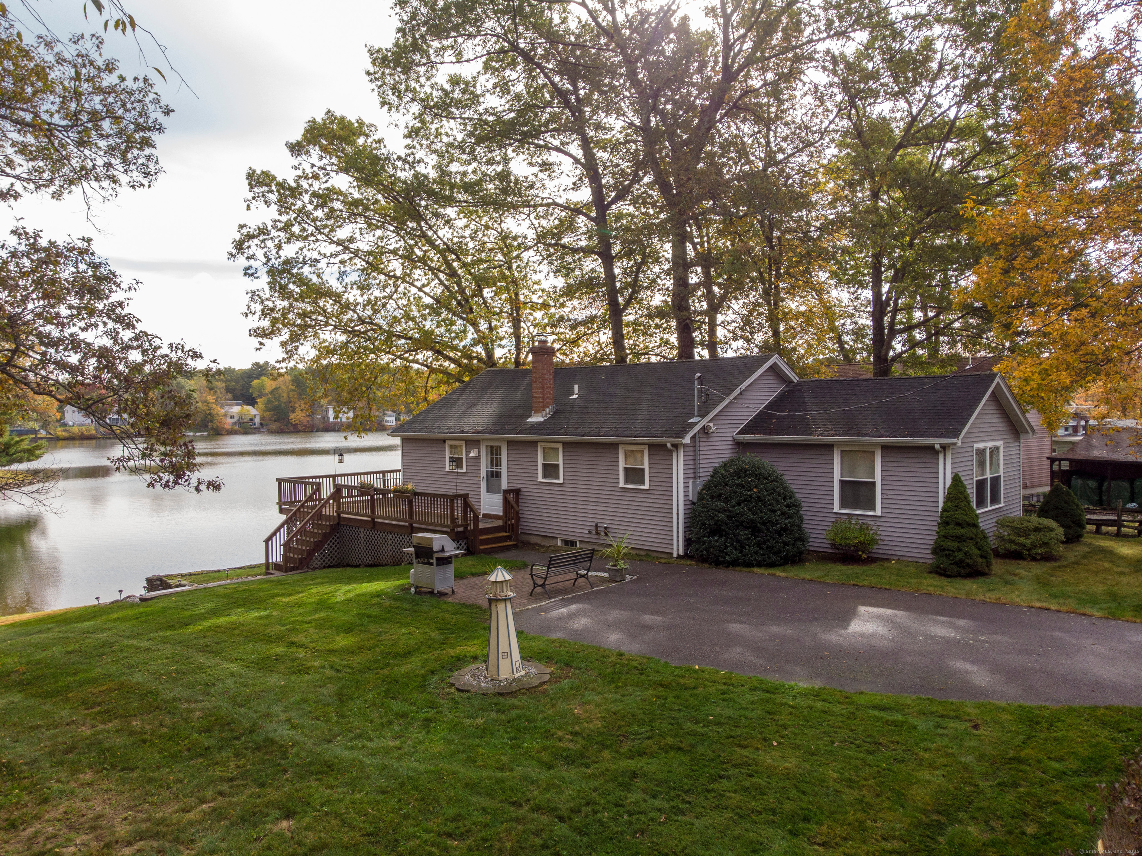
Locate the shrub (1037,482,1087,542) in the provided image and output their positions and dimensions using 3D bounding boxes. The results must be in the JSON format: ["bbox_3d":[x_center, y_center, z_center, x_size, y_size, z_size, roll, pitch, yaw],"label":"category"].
[{"bbox_3d":[12.901,2.167,20.739,1.300,1.570,1.300,0,1,32],"label":"shrub"}]

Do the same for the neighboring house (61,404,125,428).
[{"bbox_3d":[-147.928,-3.589,245.000,18.500,7.200,9.000,-1,1,-45],"label":"neighboring house"}]

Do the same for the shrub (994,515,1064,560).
[{"bbox_3d":[10.625,2.489,18.345,1.600,1.000,1.450,0,1,30],"label":"shrub"}]

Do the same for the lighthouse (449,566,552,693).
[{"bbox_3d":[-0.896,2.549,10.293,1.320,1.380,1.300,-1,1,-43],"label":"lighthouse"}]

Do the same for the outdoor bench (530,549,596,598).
[{"bbox_3d":[-0.165,2.736,15.106,0.580,0.810,1.230,1,1,43],"label":"outdoor bench"}]

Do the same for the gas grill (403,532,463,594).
[{"bbox_3d":[-2.627,2.606,15.532,1.340,1.130,0.570,1,1,39],"label":"gas grill"}]

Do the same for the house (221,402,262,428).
[{"bbox_3d":[-112.640,-4.563,270.000,13.200,9.000,9.500,0,1,-20],"label":"house"}]

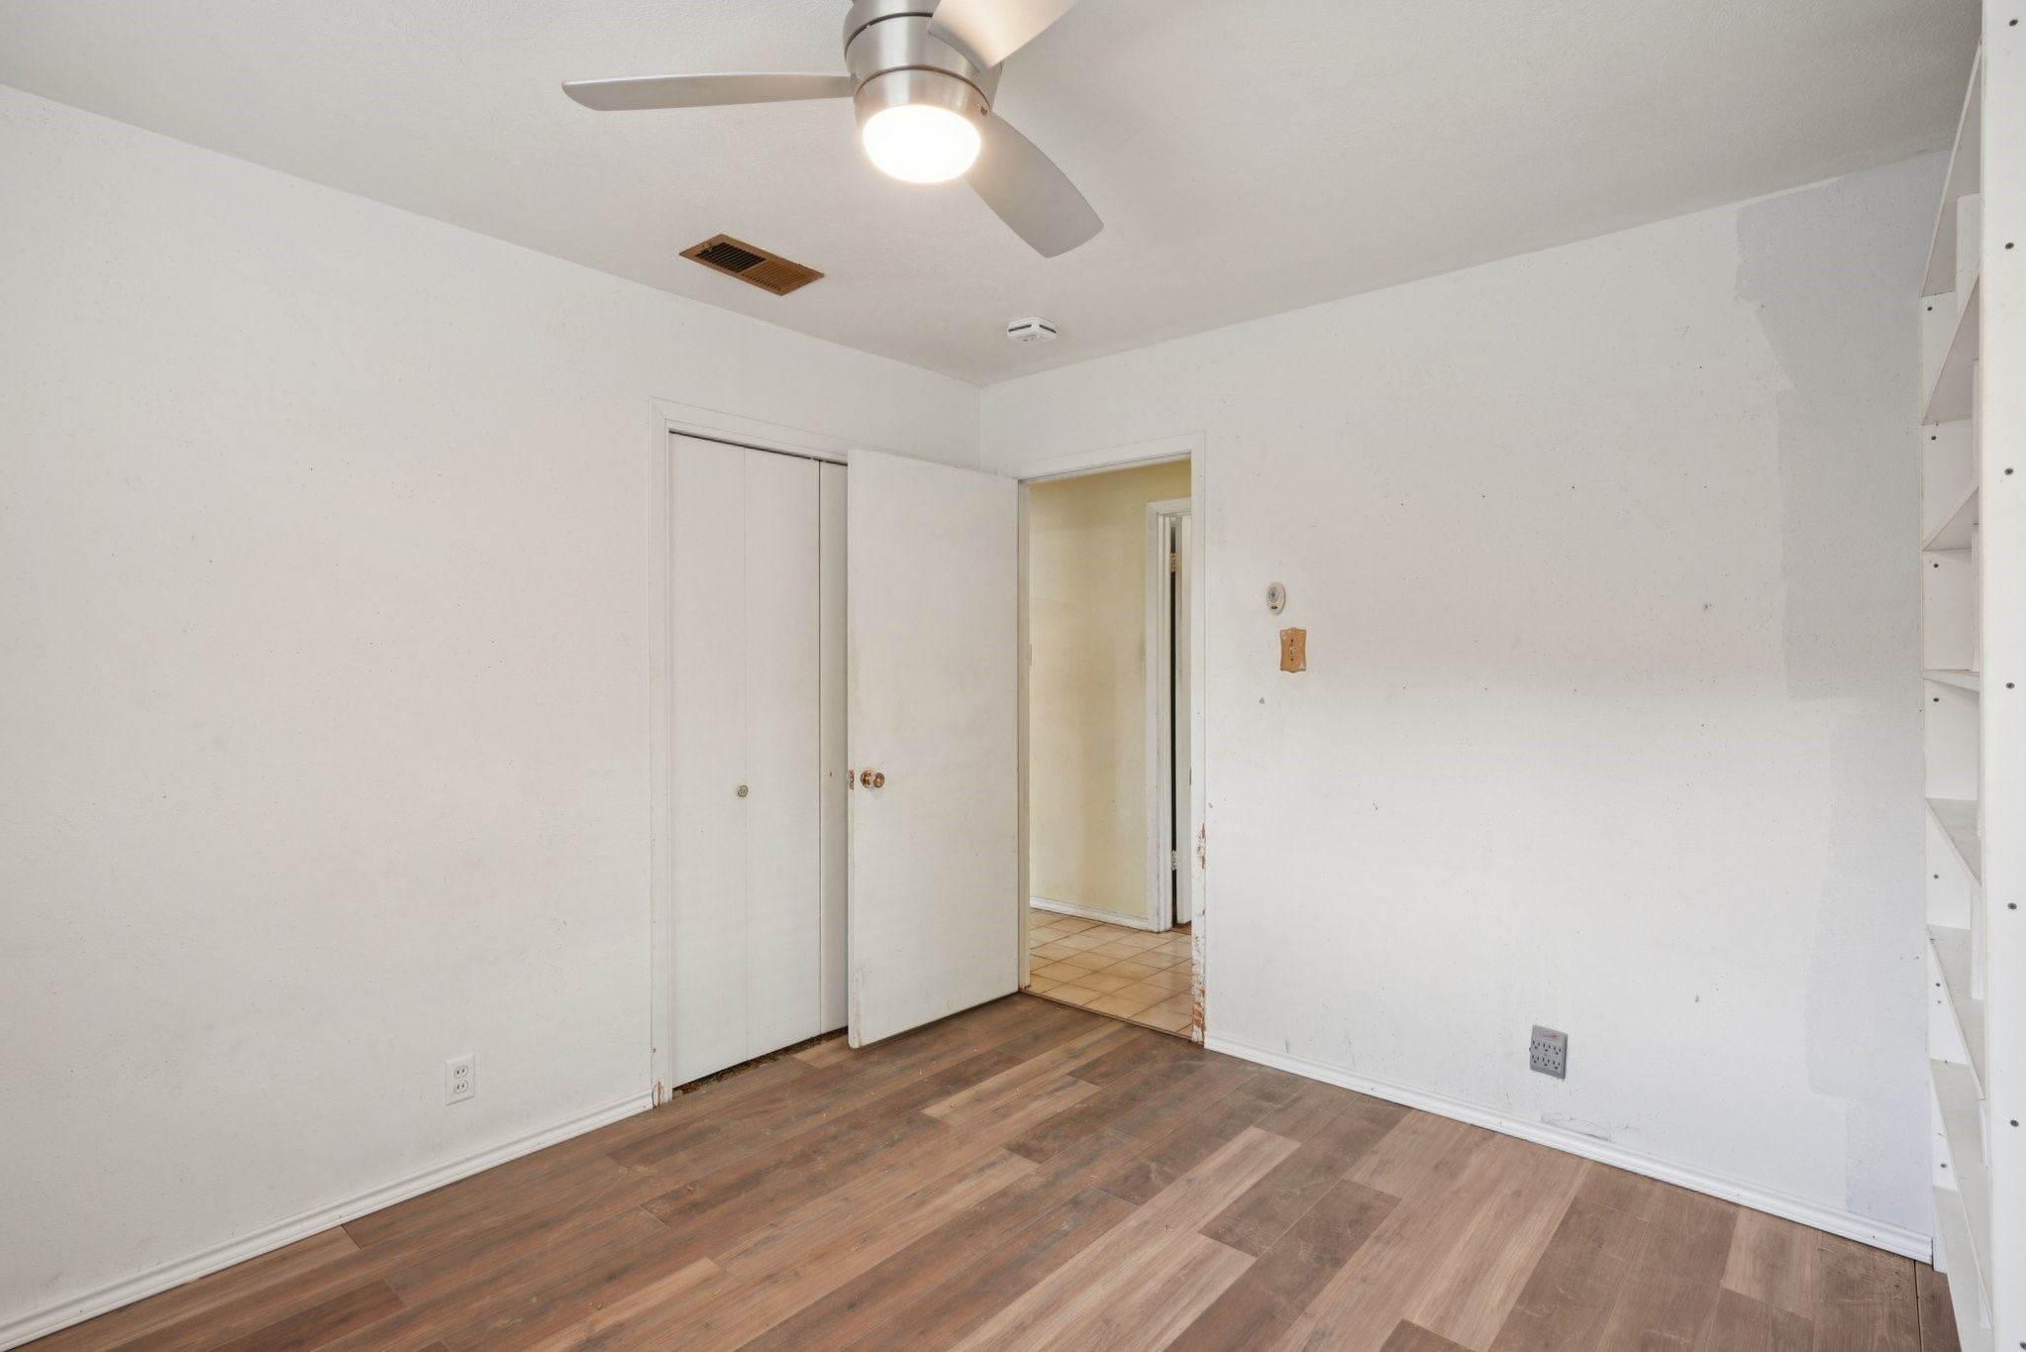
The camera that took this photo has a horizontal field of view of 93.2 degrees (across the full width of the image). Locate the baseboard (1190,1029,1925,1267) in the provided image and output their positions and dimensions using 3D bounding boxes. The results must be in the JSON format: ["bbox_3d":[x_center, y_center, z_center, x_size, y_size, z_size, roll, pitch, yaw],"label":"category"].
[{"bbox_3d":[1.348,1.258,2.708,1.806,0.065,0.013,1,1,41],"label":"baseboard"}]

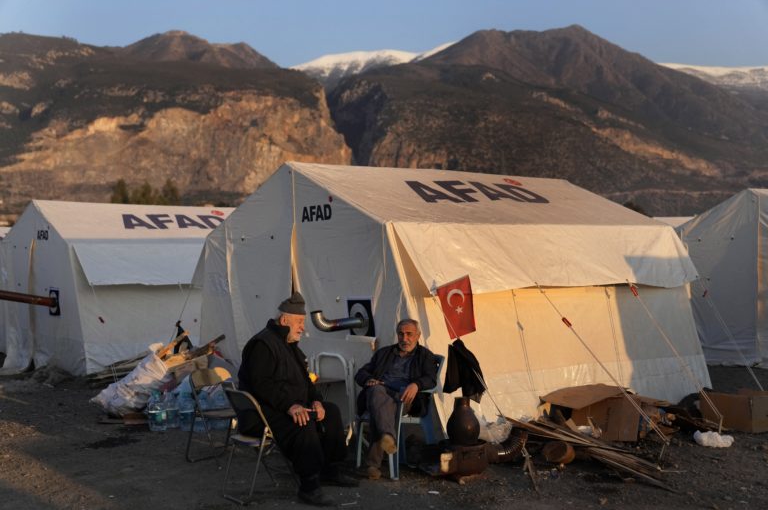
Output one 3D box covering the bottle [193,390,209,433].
[{"bbox_3d":[-1.584,1.362,8.486,0.158,0.330,0.158,0,1,0],"label":"bottle"}]

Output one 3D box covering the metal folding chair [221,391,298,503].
[{"bbox_3d":[-0.840,1.265,6.680,0.490,0.770,0.440,-1,1,-35],"label":"metal folding chair"}]

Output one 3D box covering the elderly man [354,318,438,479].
[{"bbox_3d":[0.085,1.050,7.360,0.580,1.150,0.800,0,1,27],"label":"elderly man"}]

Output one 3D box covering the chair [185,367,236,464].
[{"bbox_3d":[-1.340,1.260,7.920,0.440,0.750,0.490,-1,1,-41],"label":"chair"}]

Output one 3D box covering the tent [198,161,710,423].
[{"bbox_3d":[0.682,0.281,11.126,4.150,2.433,4.300,0,1,-38],"label":"tent"}]

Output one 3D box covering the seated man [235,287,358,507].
[{"bbox_3d":[-0.555,0.895,6.340,0.740,1.310,0.580,0,1,-7],"label":"seated man"}]

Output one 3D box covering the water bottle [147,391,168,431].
[{"bbox_3d":[-1.962,1.362,8.515,0.158,0.330,0.158,0,1,0],"label":"water bottle"}]

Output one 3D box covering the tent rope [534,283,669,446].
[{"bbox_3d":[1.900,0.915,8.800,0.080,1.270,1.750,0,1,-27],"label":"tent rope"}]

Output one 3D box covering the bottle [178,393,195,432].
[{"bbox_3d":[-1.702,1.362,8.515,0.158,0.330,0.158,0,1,0],"label":"bottle"}]

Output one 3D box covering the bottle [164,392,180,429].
[{"bbox_3d":[-1.867,1.360,8.675,0.158,0.330,0.158,0,1,0],"label":"bottle"}]

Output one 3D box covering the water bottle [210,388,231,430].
[{"bbox_3d":[-1.433,1.361,8.616,0.158,0.330,0.158,0,1,0],"label":"water bottle"}]

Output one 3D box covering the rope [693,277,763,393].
[{"bbox_3d":[3.830,0.890,10.800,0.080,1.260,1.600,0,1,-18],"label":"rope"}]

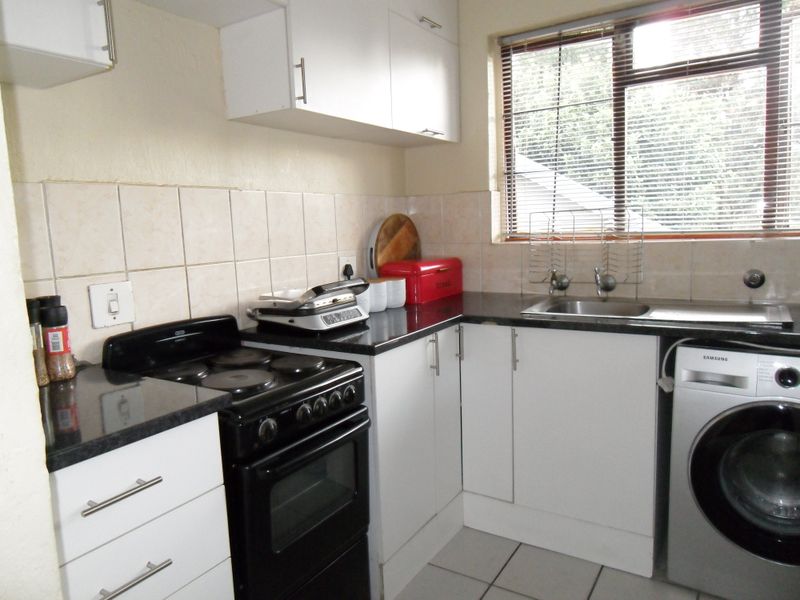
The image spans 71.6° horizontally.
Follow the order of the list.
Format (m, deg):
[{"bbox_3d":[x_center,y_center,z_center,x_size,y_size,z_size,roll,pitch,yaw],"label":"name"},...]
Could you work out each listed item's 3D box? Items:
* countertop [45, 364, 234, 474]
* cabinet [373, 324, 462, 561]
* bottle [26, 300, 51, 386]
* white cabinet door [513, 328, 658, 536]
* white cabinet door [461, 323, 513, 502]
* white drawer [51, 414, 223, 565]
[{"bbox_3d":[-0.737,0.236,1.245,0.611,0.030,0.394,3,9,33],"label":"countertop"},{"bbox_3d":[-0.159,0.462,2.131,0.589,0.692,0.592,3,9,33],"label":"cabinet"},{"bbox_3d":[-0.902,0.107,1.365,0.051,0.210,0.051,3,9,33],"label":"bottle"},{"bbox_3d":[0.649,0.456,1.995,0.497,0.698,0.020,3,9,32],"label":"white cabinet door"},{"bbox_3d":[0.345,0.441,2.187,0.223,0.698,0.020,3,9,32],"label":"white cabinet door"},{"bbox_3d":[-0.674,0.338,1.190,0.453,0.164,0.351,3,9,33],"label":"white drawer"}]

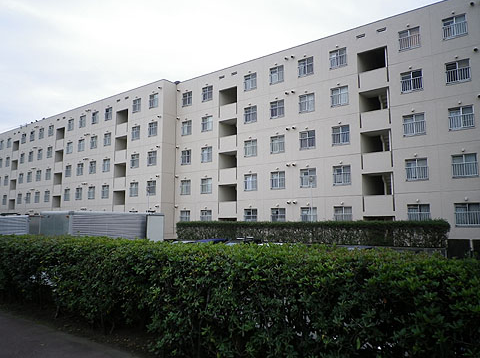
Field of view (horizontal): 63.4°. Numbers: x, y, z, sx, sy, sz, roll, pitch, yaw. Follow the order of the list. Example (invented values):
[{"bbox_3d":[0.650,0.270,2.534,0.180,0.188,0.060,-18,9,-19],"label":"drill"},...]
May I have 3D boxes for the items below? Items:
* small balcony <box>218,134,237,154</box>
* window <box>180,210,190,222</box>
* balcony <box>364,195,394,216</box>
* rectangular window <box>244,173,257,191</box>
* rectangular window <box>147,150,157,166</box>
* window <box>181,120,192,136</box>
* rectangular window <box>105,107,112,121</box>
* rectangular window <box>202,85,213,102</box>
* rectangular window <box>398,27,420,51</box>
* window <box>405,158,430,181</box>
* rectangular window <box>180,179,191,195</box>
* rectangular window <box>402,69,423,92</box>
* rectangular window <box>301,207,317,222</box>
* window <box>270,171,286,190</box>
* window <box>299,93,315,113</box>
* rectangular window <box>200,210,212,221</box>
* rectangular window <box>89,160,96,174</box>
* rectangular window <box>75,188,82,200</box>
[{"bbox_3d":[-0.871,-2.772,31.766,1.919,1.335,0.400,-5,-8,37],"label":"small balcony"},{"bbox_3d":[-4.739,3.366,33.548,1.179,1.227,0.150,-5,-8,37],"label":"window"},{"bbox_3d":[8.665,1.668,24.141,1.892,1.309,0.450,-5,-8,37],"label":"balcony"},{"bbox_3d":[0.809,0.250,29.667,1.179,1.227,0.150,-5,-8,37],"label":"rectangular window"},{"bbox_3d":[-7.858,-1.812,34.949,1.153,1.258,0.180,-5,-8,37],"label":"rectangular window"},{"bbox_3d":[-4.730,-4.530,34.471,1.179,1.227,0.150,-5,-8,37],"label":"window"},{"bbox_3d":[-13.432,-6.631,39.871,1.194,1.246,0.150,-5,-8,37],"label":"rectangular window"},{"bbox_3d":[-2.782,-7.372,33.669,1.206,1.258,0.180,-5,-8,37],"label":"rectangular window"},{"bbox_3d":[10.419,-8.541,23.827,1.210,1.258,0.180,-5,-8,37],"label":"rectangular window"},{"bbox_3d":[10.623,-0.577,23.404,1.242,1.287,0.150,-5,-8,37],"label":"window"},{"bbox_3d":[-4.920,0.783,35.133,1.197,1.287,0.150,-5,-8,37],"label":"rectangular window"},{"bbox_3d":[10.353,-5.845,23.334,1.194,1.246,0.150,-5,-8,37],"label":"rectangular window"},{"bbox_3d":[4.779,2.589,26.780,1.192,1.246,0.150,-5,-8,37],"label":"rectangular window"},{"bbox_3d":[2.818,0.098,28.565,1.183,1.246,0.150,-5,-8,37],"label":"window"},{"bbox_3d":[4.662,-5.286,27.088,1.179,1.234,0.150,-5,-8,37],"label":"window"},{"bbox_3d":[-2.751,3.177,31.704,1.179,1.234,0.150,-5,-8,37],"label":"rectangular window"},{"bbox_3d":[-15.104,-1.182,39.924,1.179,1.265,0.150,-5,-8,37],"label":"rectangular window"},{"bbox_3d":[-17.345,1.628,41.893,1.171,1.246,0.150,-5,-8,37],"label":"rectangular window"}]

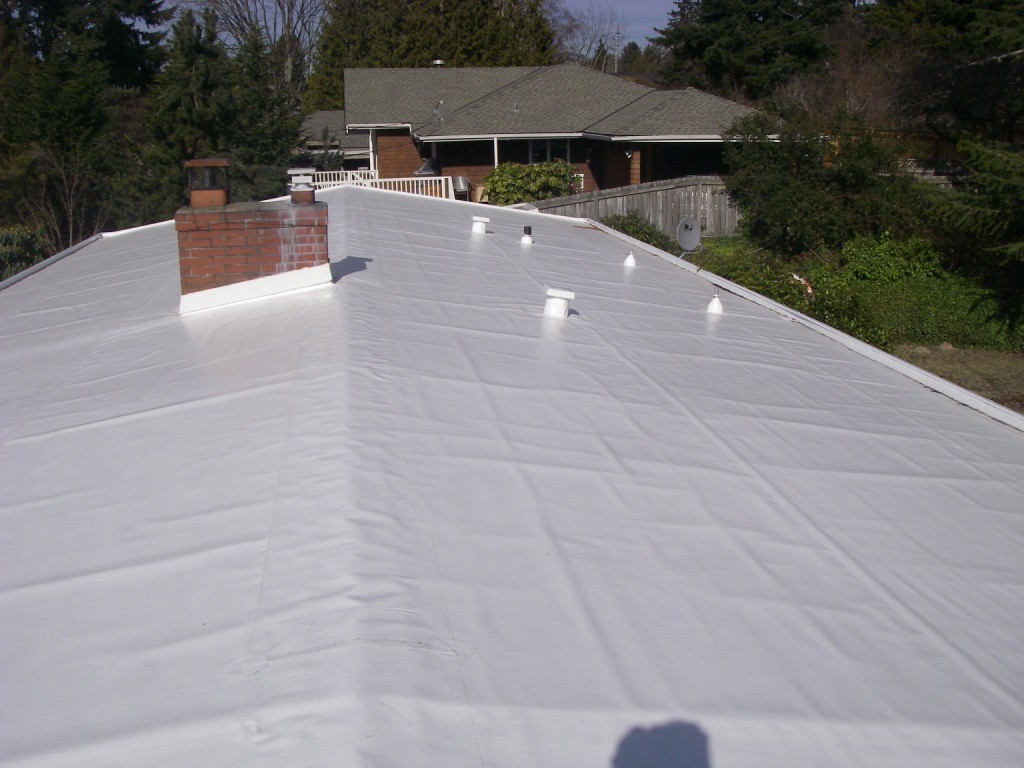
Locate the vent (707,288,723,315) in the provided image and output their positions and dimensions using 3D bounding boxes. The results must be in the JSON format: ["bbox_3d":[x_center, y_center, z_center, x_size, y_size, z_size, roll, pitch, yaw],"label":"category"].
[{"bbox_3d":[1.991,-0.826,11.065,0.160,0.250,0.160,-3,14,-8],"label":"vent"}]

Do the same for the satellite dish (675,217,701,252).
[{"bbox_3d":[2.599,-2.182,16.375,0.460,0.510,0.200,-10,5,-33],"label":"satellite dish"}]

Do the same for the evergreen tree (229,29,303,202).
[{"bbox_3d":[-7.802,-8.410,36.779,2.500,6.400,2.500,-3,14,-8],"label":"evergreen tree"}]

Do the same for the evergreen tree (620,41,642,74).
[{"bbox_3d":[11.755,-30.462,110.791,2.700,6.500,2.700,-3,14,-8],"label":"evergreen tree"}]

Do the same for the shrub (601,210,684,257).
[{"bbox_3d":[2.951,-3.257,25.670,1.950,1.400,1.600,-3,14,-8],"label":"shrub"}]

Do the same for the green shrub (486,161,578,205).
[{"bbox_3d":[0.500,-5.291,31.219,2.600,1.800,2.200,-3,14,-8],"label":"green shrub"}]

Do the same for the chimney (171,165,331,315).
[{"bbox_3d":[-2.260,-1.346,9.957,1.285,1.274,0.680,-3,14,-8],"label":"chimney"}]

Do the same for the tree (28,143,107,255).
[{"bbox_3d":[-10.297,-3.988,26.390,1.900,3.200,1.800,-3,14,-8],"label":"tree"}]

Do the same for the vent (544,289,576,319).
[{"bbox_3d":[0.396,-0.698,9.459,0.235,0.240,0.235,6,13,-10],"label":"vent"}]

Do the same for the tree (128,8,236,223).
[{"bbox_3d":[-10.487,-8.680,36.840,3.300,6.900,3.200,-3,14,-8],"label":"tree"}]

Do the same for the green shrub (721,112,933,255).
[{"bbox_3d":[8.173,-5.233,29.438,4.900,3.600,3.900,-3,14,-8],"label":"green shrub"}]

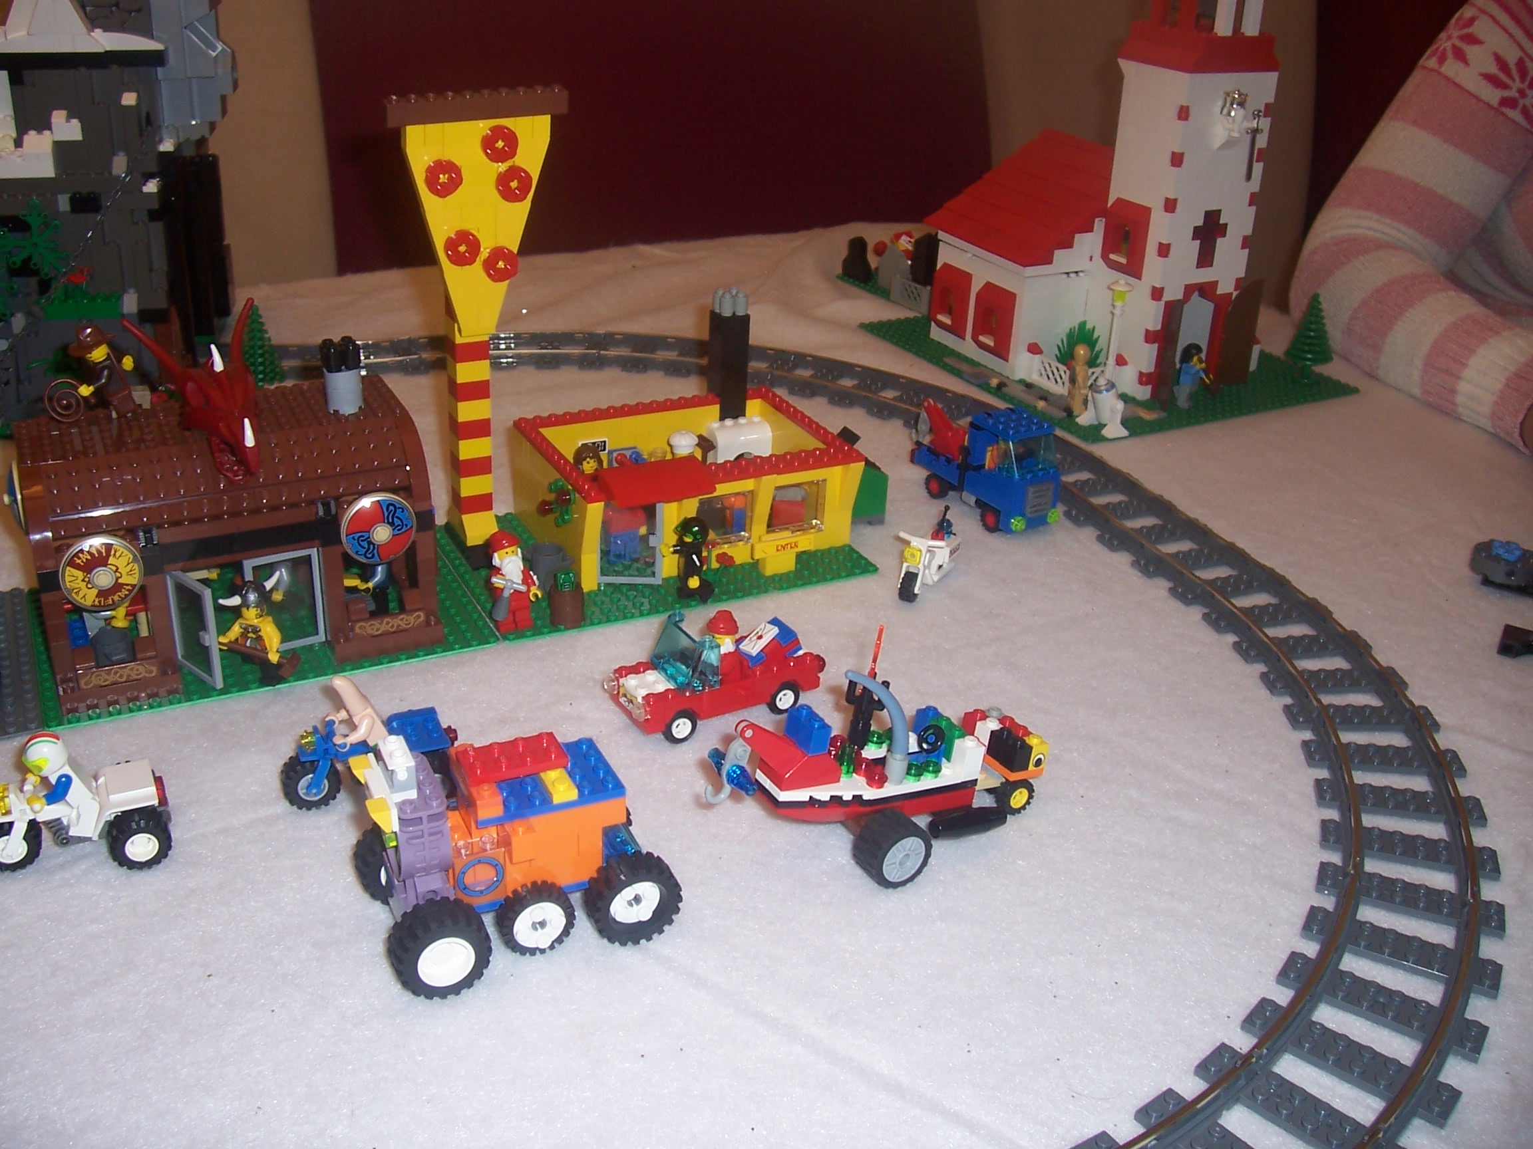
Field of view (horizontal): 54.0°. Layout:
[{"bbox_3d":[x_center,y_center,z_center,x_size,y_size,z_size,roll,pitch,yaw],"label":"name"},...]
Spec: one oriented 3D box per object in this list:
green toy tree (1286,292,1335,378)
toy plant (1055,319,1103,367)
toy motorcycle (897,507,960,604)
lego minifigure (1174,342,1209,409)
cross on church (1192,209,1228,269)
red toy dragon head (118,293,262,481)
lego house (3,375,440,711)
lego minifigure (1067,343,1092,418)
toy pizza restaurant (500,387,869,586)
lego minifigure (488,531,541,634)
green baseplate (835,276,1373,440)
[{"bbox_3d":[0.371,-0.162,1.021,0.033,0.066,0.033,-13,31,-28],"label":"green toy tree"},{"bbox_3d":[0.203,-0.144,0.985,0.031,0.042,0.031,-13,31,-28],"label":"toy plant"},{"bbox_3d":[0.076,-0.010,0.722,0.024,0.034,0.055,15,29,22],"label":"toy motorcycle"},{"bbox_3d":[0.272,-0.129,0.965,0.021,0.043,0.022,-1,27,-8],"label":"lego minifigure"},{"bbox_3d":[0.278,-0.214,0.956,0.032,0.038,0.008,-13,31,-28],"label":"cross on church"},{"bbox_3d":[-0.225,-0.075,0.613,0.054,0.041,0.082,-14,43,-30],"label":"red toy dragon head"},{"bbox_3d":[-0.233,-0.021,0.641,0.165,0.094,0.120,-10,30,-25],"label":"lego house"},{"bbox_3d":[0.195,-0.120,0.938,0.015,0.041,0.022,-4,28,-15],"label":"lego minifigure"},{"bbox_3d":[-0.039,-0.044,0.750,0.144,0.053,0.109,-11,30,-25],"label":"toy pizza restaurant"},{"bbox_3d":[-0.111,0.002,0.662,0.025,0.044,0.017,-12,30,-27],"label":"lego minifigure"},{"bbox_3d":[0.211,-0.180,1.107,0.256,0.005,0.370,-13,31,-28],"label":"green baseplate"}]

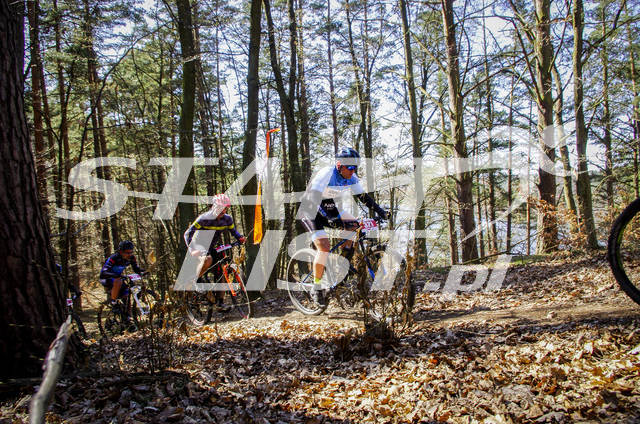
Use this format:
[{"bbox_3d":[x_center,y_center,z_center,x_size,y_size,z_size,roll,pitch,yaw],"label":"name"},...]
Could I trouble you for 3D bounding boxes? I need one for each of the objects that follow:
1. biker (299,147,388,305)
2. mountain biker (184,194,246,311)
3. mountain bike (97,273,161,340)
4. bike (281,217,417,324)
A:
[{"bbox_3d":[0.230,0.160,4.760,0.660,1.570,0.820,0,-1,-40],"label":"biker"},{"bbox_3d":[-1.380,0.535,6.380,0.660,1.540,0.800,0,-1,-40],"label":"mountain biker"},{"bbox_3d":[-3.190,1.570,7.950,1.820,1.050,0.680,-14,-5,37],"label":"mountain bike"},{"bbox_3d":[0.230,0.550,4.740,0.680,1.040,1.760,0,-6,-41],"label":"bike"}]

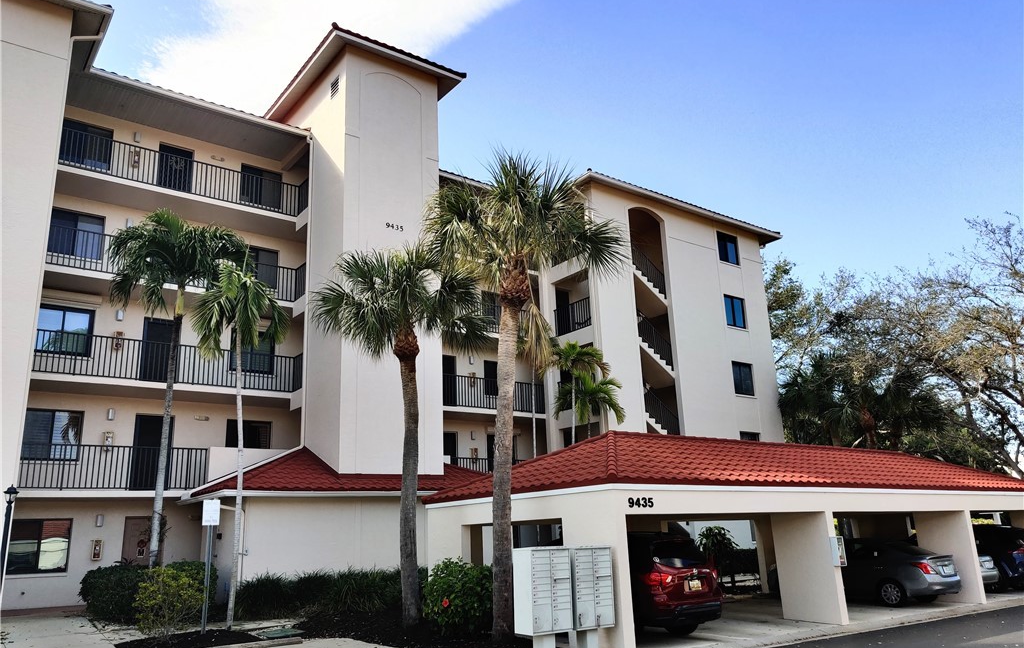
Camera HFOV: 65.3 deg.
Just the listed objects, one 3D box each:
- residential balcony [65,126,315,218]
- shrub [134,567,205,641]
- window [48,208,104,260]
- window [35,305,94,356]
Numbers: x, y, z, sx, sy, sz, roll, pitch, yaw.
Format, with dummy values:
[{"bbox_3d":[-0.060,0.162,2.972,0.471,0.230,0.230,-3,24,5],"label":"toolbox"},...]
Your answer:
[{"bbox_3d":[-9.514,-3.917,22.958,6.519,1.211,1.810,9,-19,-37],"label":"residential balcony"},{"bbox_3d":[-5.878,4.775,13.725,1.220,1.190,1.200,9,-19,-37],"label":"shrub"},{"bbox_3d":[-11.833,-2.429,21.748,1.320,1.300,0.120,9,-19,-36],"label":"window"},{"bbox_3d":[-11.856,0.185,21.154,1.350,1.301,0.116,9,-19,-37],"label":"window"}]

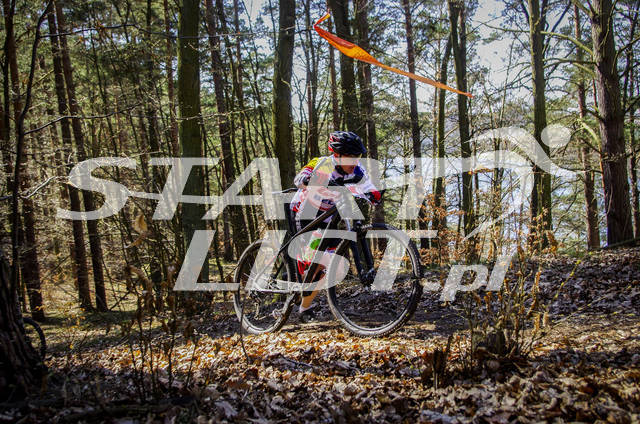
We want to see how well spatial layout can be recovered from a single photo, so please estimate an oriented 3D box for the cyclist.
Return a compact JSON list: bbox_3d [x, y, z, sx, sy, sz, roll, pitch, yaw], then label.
[{"bbox_3d":[0.070,0.120,5.070,0.660,1.430,0.780,-1,0,-37],"label":"cyclist"}]

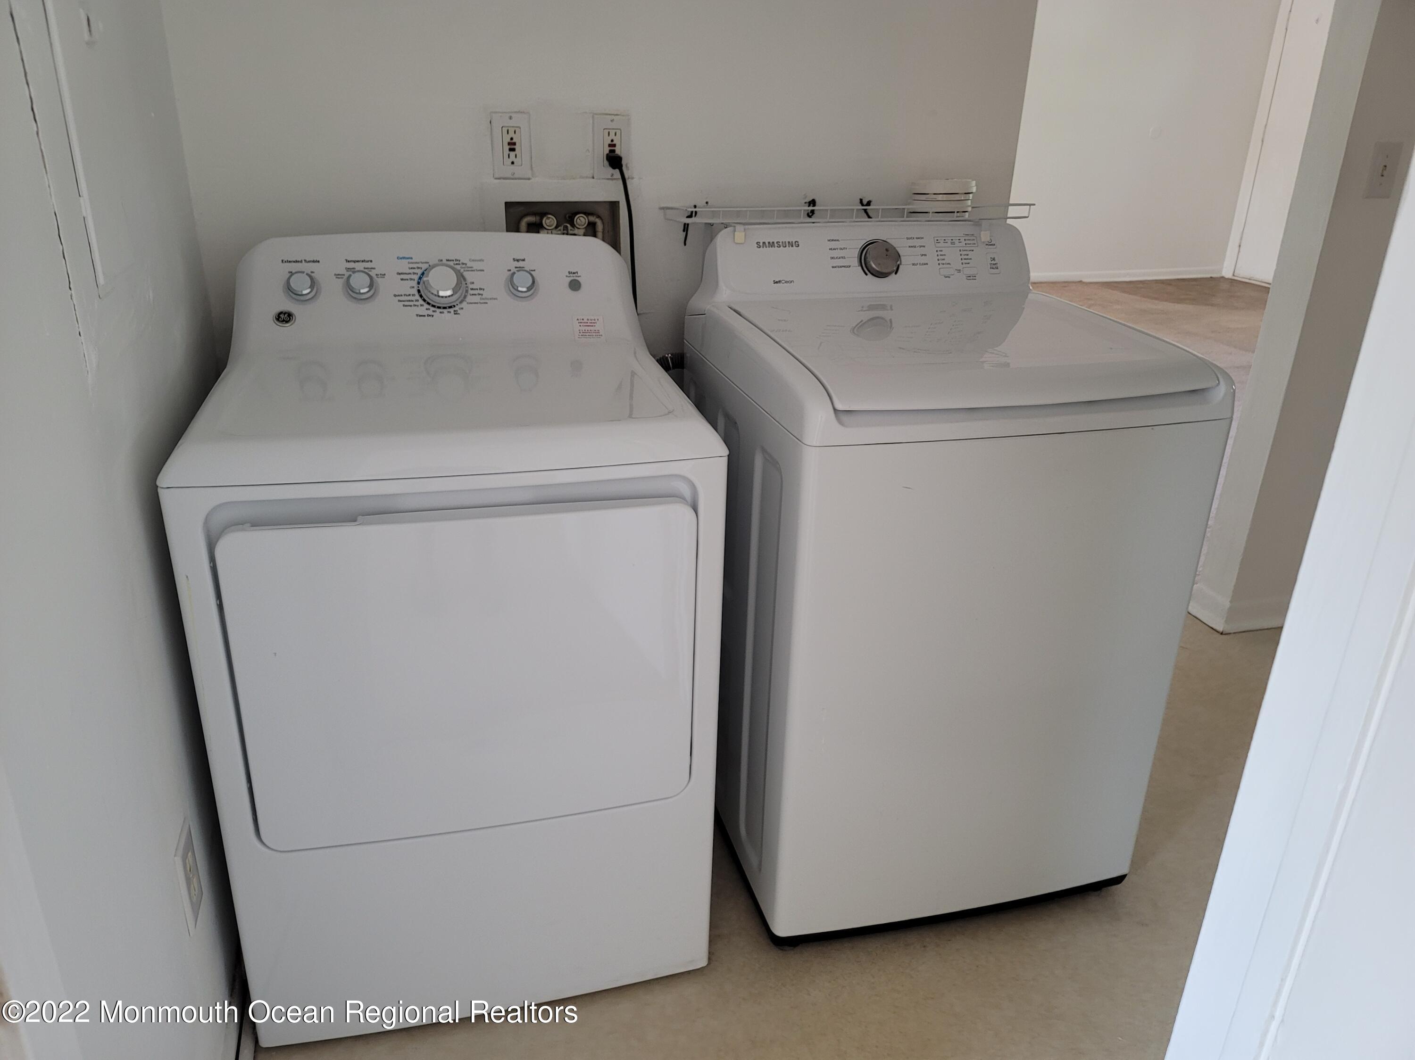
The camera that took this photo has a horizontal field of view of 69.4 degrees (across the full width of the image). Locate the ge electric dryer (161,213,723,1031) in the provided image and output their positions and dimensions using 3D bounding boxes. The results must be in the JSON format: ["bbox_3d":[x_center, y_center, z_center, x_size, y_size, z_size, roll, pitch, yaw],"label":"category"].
[{"bbox_3d":[-0.400,0.111,1.695,0.685,1.105,0.715,-4,23,-14],"label":"ge electric dryer"}]

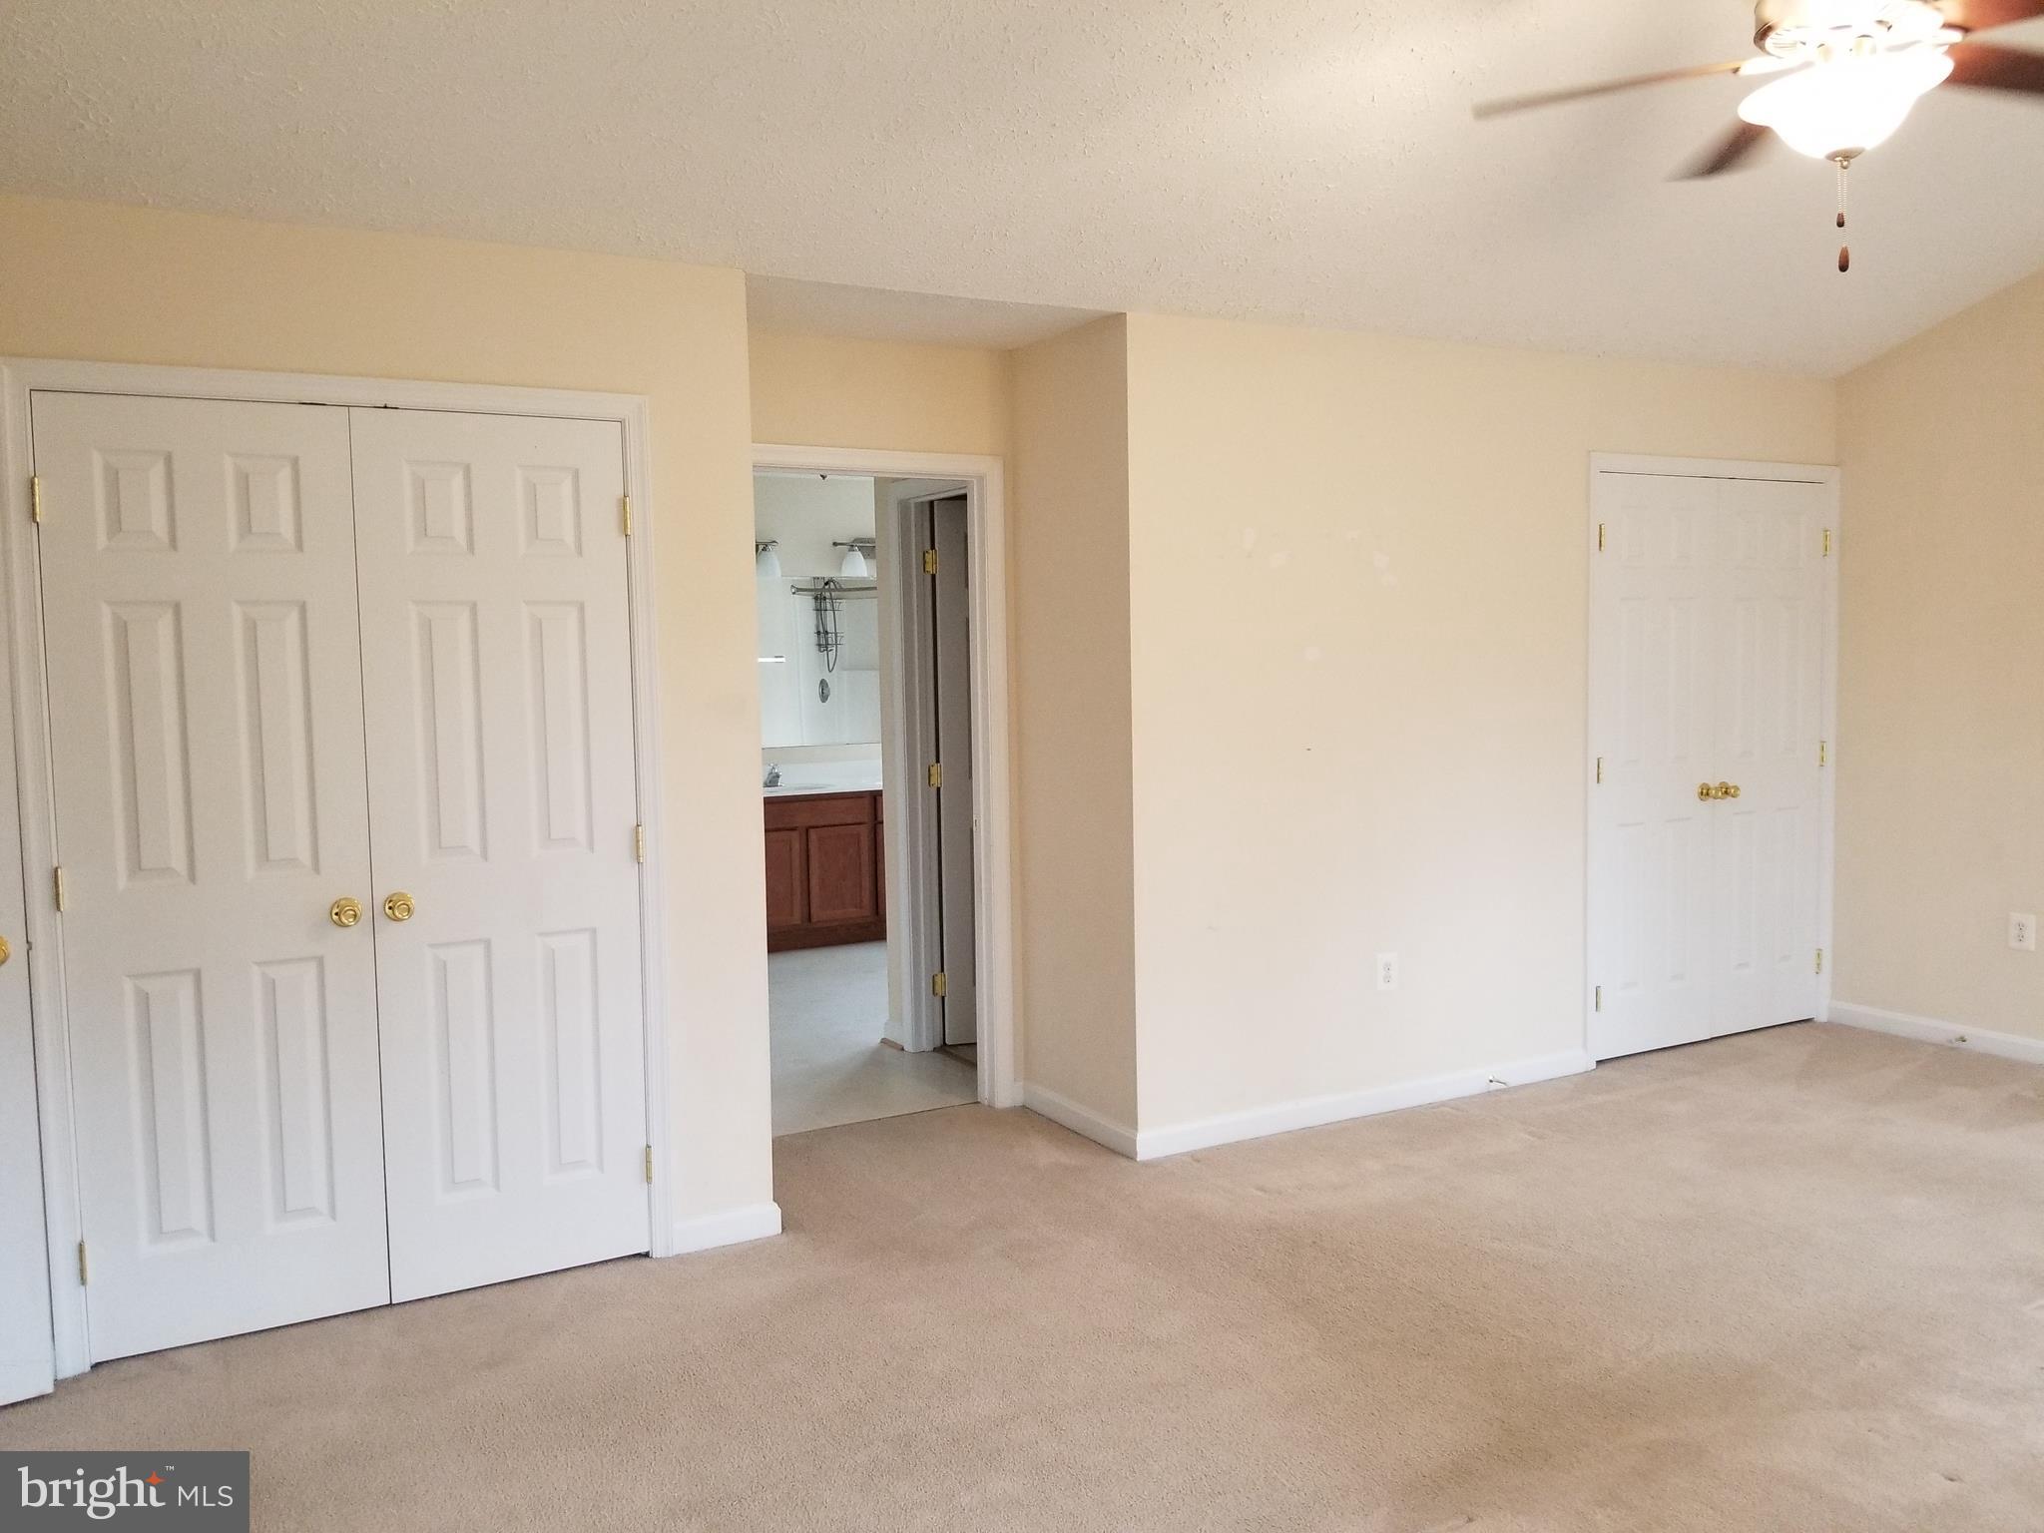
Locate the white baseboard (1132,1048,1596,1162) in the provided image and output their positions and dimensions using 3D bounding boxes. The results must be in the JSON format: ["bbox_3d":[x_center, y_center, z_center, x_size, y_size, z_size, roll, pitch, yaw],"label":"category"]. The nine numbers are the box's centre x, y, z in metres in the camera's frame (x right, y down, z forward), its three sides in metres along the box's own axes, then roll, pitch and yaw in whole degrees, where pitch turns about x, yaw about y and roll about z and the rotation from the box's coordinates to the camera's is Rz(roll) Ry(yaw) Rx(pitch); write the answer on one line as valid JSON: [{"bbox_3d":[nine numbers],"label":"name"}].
[{"bbox_3d":[1.158,1.072,4.931,1.879,0.082,0.018,-3,5,-28],"label":"white baseboard"}]

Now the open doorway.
[{"bbox_3d":[-0.483,0.117,4.859,0.803,2.057,0.121,-3,5,-28],"label":"open doorway"}]

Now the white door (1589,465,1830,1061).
[{"bbox_3d":[2.521,-0.013,5.611,1.223,2.076,0.051,-3,5,-28],"label":"white door"}]

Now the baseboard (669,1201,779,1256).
[{"bbox_3d":[-0.751,1.179,3.918,0.295,0.082,0.018,-3,5,-28],"label":"baseboard"}]

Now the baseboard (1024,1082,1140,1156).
[{"bbox_3d":[0.173,1.099,4.805,0.018,0.082,0.714,-3,5,-28],"label":"baseboard"}]

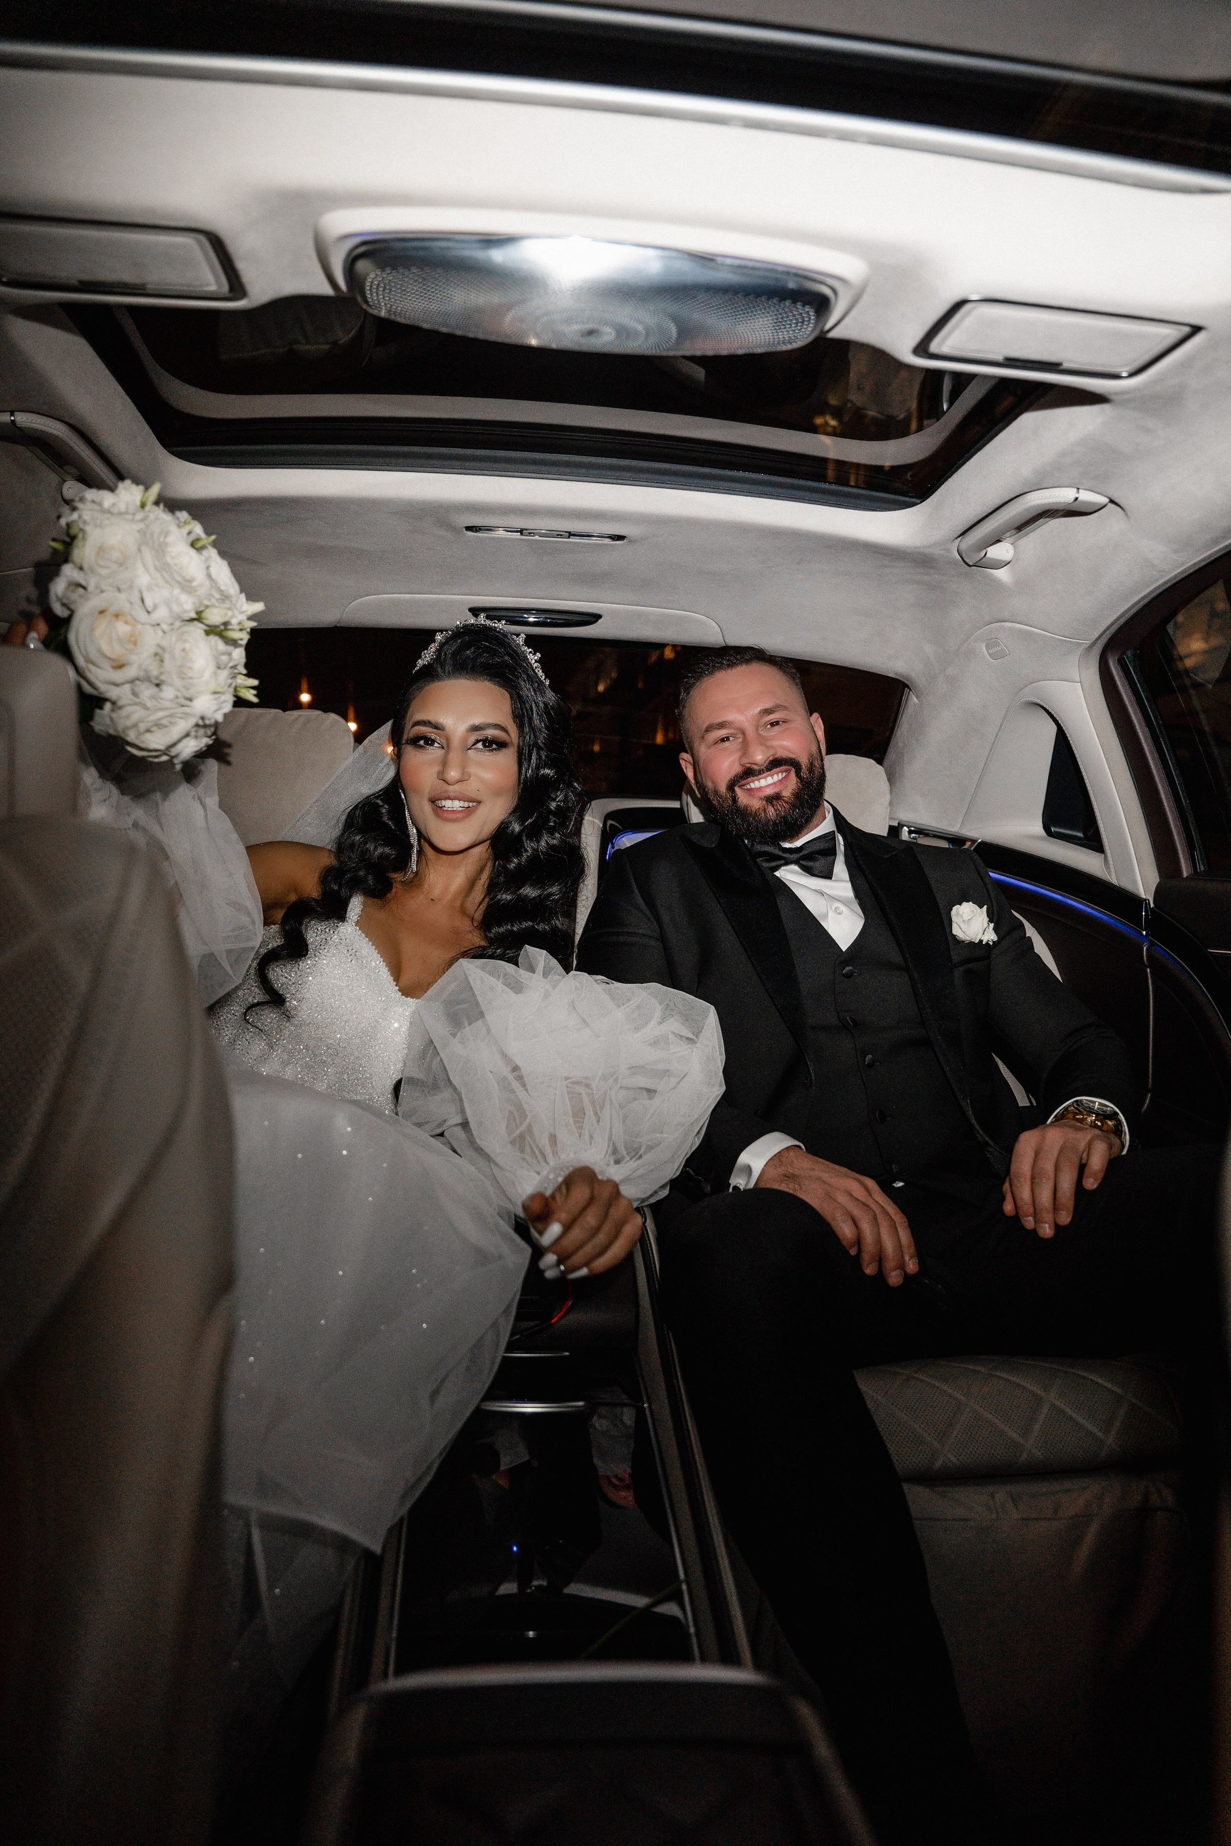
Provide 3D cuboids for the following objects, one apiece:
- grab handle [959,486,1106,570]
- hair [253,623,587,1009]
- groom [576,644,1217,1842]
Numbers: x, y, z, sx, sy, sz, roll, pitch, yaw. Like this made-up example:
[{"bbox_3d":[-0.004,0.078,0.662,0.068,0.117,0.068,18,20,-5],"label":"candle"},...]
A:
[{"bbox_3d":[0.465,-0.440,1.430,0.065,0.065,0.220,2,0,-22],"label":"grab handle"},{"bbox_3d":[-0.215,-0.125,1.450,0.370,0.430,0.290,2,0,-5],"label":"hair"},{"bbox_3d":[0.275,0.230,1.320,0.660,1.150,0.900,2,0,2],"label":"groom"}]

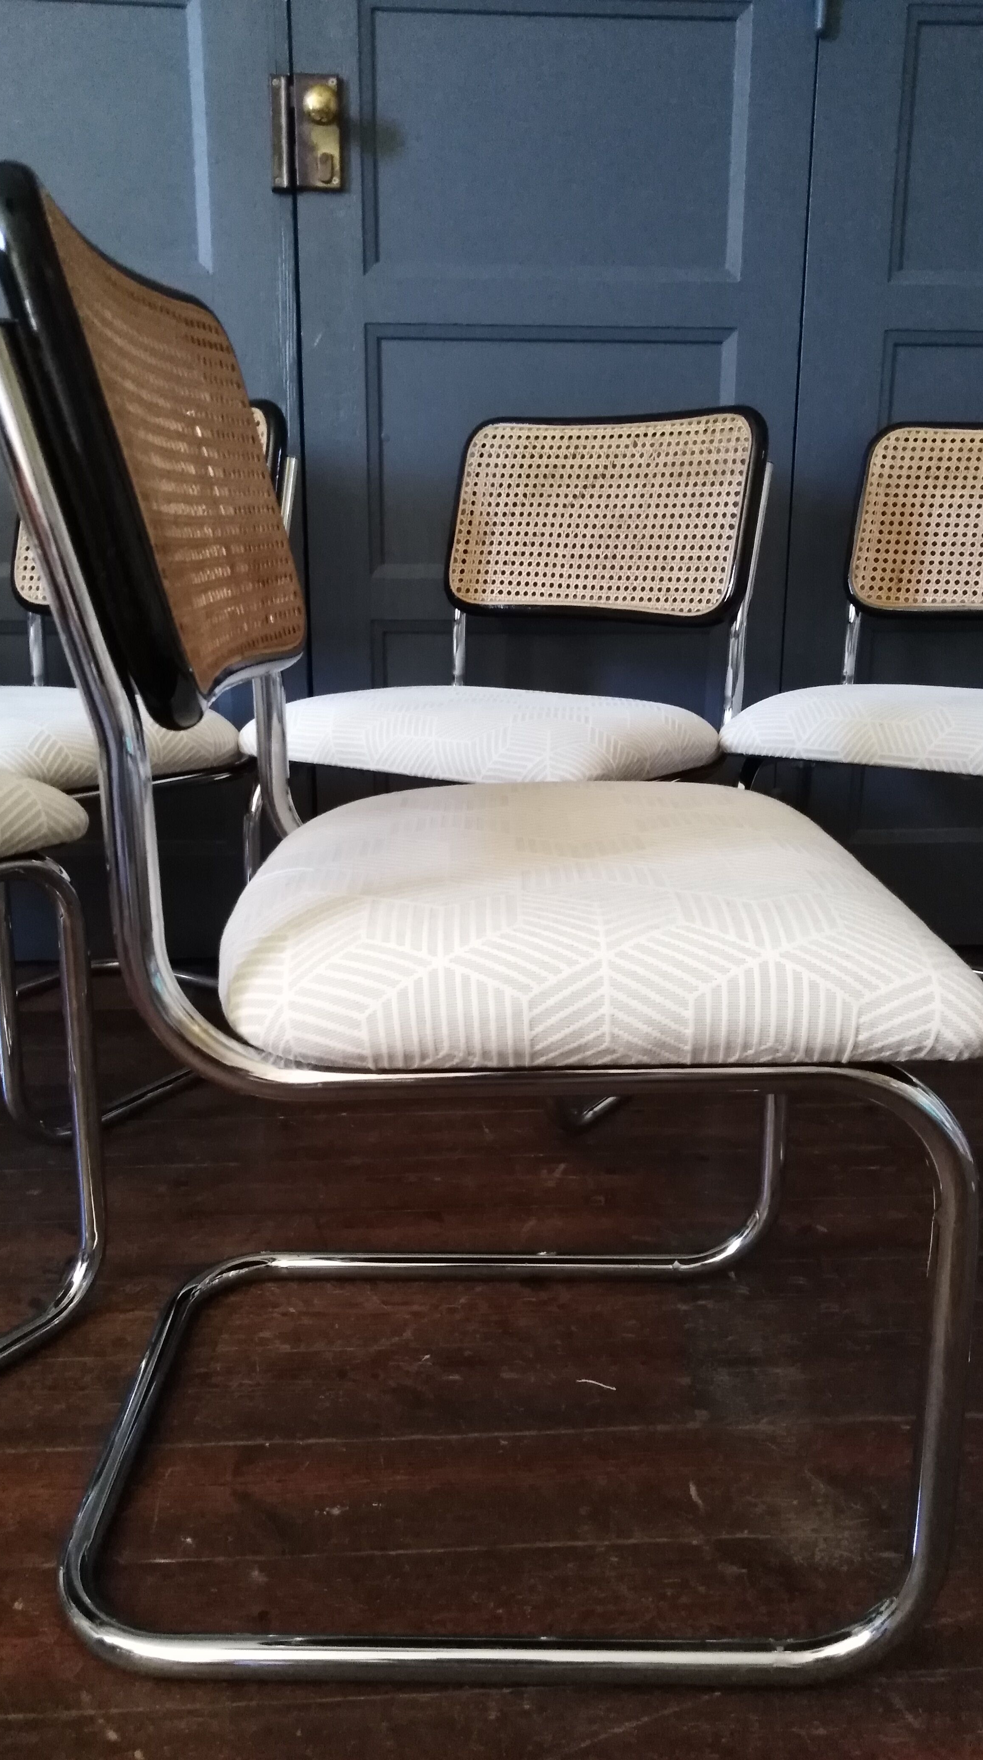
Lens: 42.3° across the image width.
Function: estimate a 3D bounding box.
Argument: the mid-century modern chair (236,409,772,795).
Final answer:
[{"bbox_3d":[0.034,-0.178,1.597,0.470,0.813,0.550,10,17,33],"label":"mid-century modern chair"}]

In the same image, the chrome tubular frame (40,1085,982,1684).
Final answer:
[{"bbox_3d":[-0.007,0.222,0.896,0.536,0.388,0.447,0,14,-1],"label":"chrome tubular frame"}]

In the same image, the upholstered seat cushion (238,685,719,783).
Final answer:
[{"bbox_3d":[-0.001,-0.185,1.543,0.470,0.086,0.427,10,17,33],"label":"upholstered seat cushion"}]

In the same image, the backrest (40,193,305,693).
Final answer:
[{"bbox_3d":[-0.189,-0.248,0.773,0.055,0.245,0.410,-14,14,3],"label":"backrest"}]

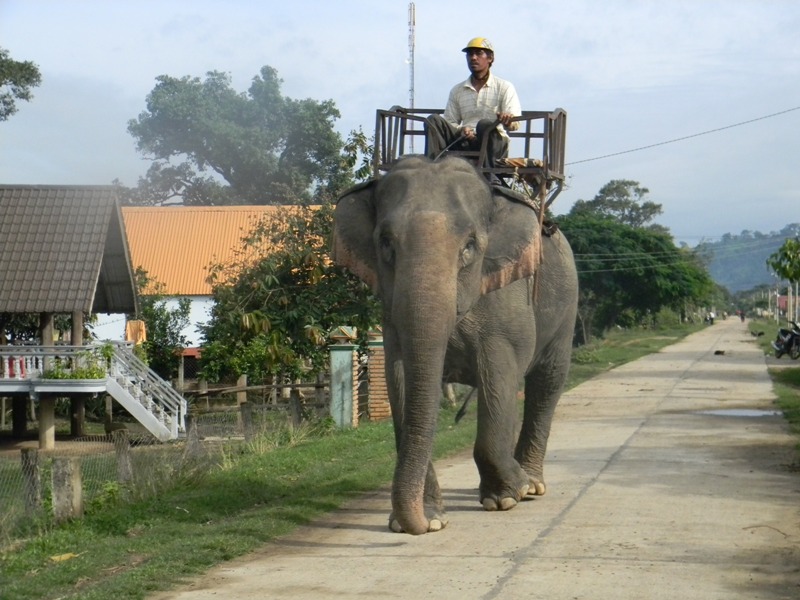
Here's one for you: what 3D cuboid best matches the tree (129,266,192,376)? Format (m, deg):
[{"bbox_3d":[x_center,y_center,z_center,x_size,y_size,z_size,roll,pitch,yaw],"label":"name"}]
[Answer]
[{"bbox_3d":[-5.795,0.753,37.000,1.700,3.000,1.700,0,0,14],"label":"tree"}]

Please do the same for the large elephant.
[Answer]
[{"bbox_3d":[0.520,0.290,11.700,1.450,2.540,3.200,0,0,14],"label":"large elephant"}]

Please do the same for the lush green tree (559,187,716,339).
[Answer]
[{"bbox_3d":[9.740,-1.428,66.000,7.100,6.400,6.800,0,0,14],"label":"lush green tree"}]

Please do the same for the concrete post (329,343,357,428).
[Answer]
[{"bbox_3d":[-0.733,1.099,19.900,0.320,1.120,0.320,0,0,14],"label":"concrete post"}]

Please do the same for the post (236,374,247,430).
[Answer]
[{"bbox_3d":[-2.252,1.463,22.000,0.140,0.840,0.140,0,0,14],"label":"post"}]

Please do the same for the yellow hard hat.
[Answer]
[{"bbox_3d":[0.591,-1.922,11.650,0.210,0.125,0.260,0,0,29],"label":"yellow hard hat"}]

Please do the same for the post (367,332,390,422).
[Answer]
[{"bbox_3d":[-0.268,1.039,21.300,0.320,1.240,0.320,0,0,14],"label":"post"}]

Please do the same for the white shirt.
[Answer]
[{"bbox_3d":[0.618,-1.465,11.600,0.540,0.480,0.360,0,0,15],"label":"white shirt"}]

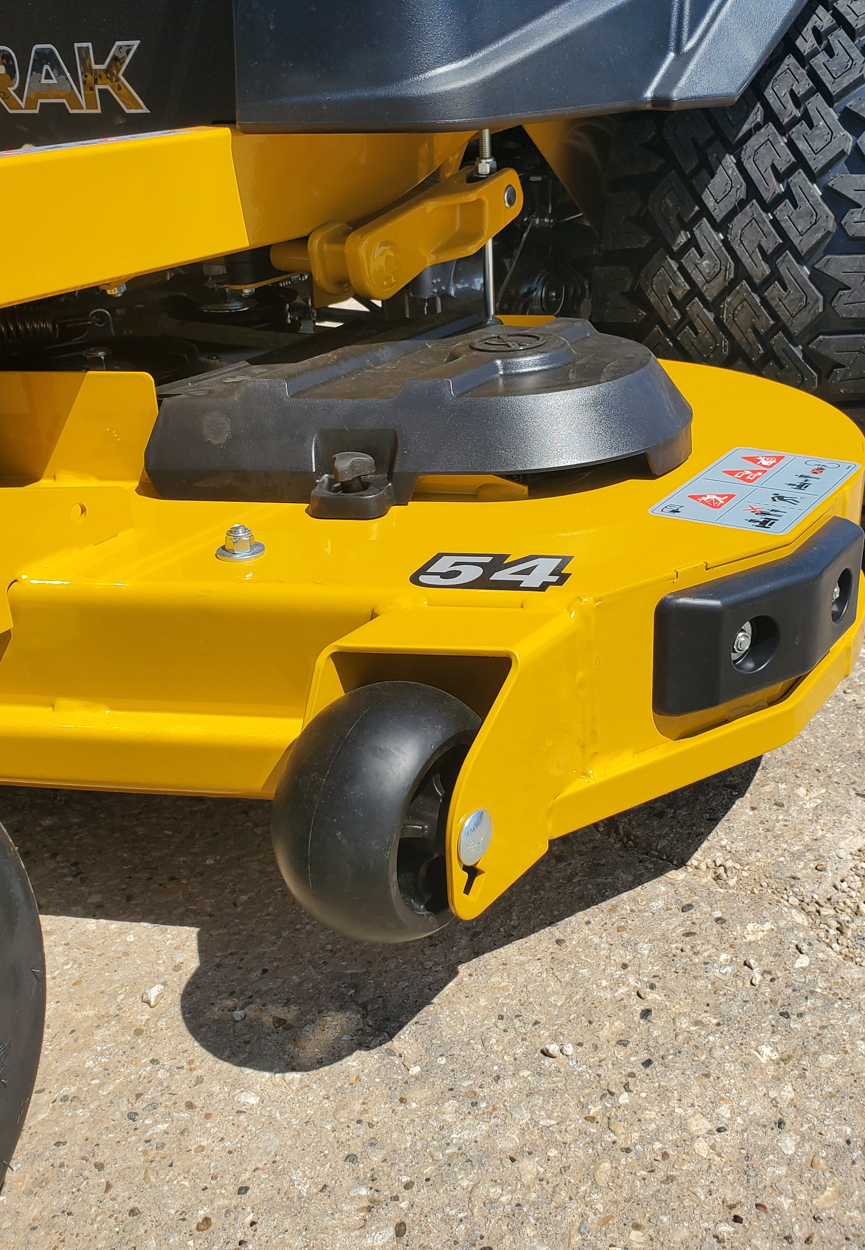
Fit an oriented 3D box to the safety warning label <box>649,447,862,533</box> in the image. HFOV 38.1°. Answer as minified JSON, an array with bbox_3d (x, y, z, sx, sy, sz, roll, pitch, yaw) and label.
[{"bbox_3d":[0.192,-0.081,0.736,0.083,0.002,0.134,14,31,32],"label":"safety warning label"}]

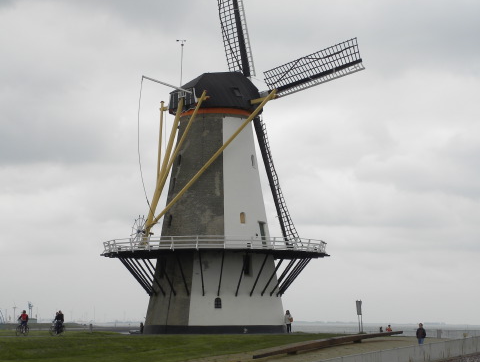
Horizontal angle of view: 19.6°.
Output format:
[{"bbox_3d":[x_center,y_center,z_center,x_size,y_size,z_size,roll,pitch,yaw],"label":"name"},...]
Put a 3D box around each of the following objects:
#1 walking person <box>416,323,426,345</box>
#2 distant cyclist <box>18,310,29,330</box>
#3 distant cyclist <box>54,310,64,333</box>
[{"bbox_3d":[11.126,9.594,85.000,0.550,1.740,0.360,-1,-6,11],"label":"walking person"},{"bbox_3d":[-15.166,9.948,97.000,0.620,1.750,1.650,4,-7,-30],"label":"distant cyclist"},{"bbox_3d":[-12.676,9.948,97.000,0.650,1.750,1.650,4,-7,-35],"label":"distant cyclist"}]

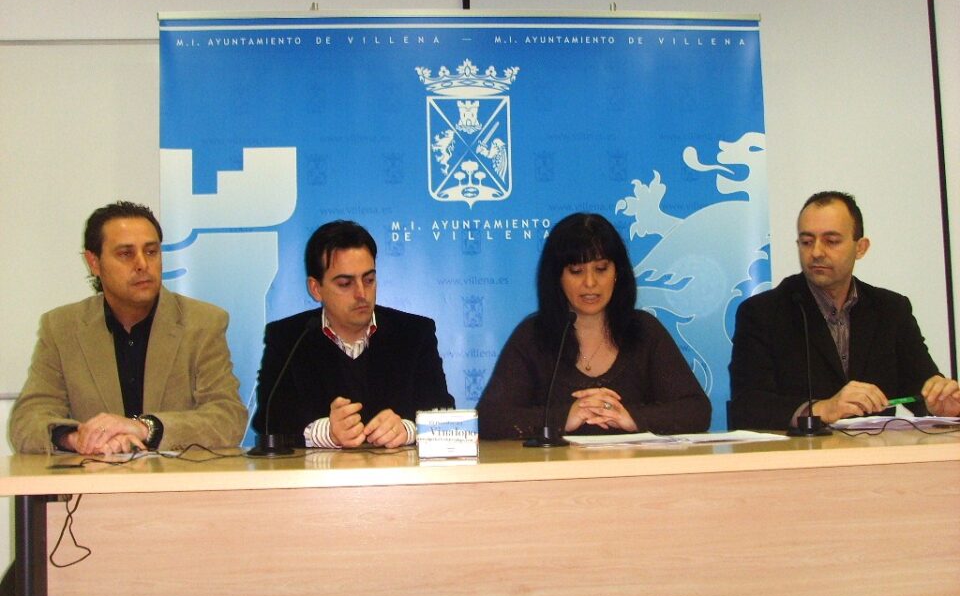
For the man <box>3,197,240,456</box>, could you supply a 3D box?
[{"bbox_3d":[-0.782,0.415,2.430,0.580,1.340,0.760,-1,-4,-11],"label":"man"}]

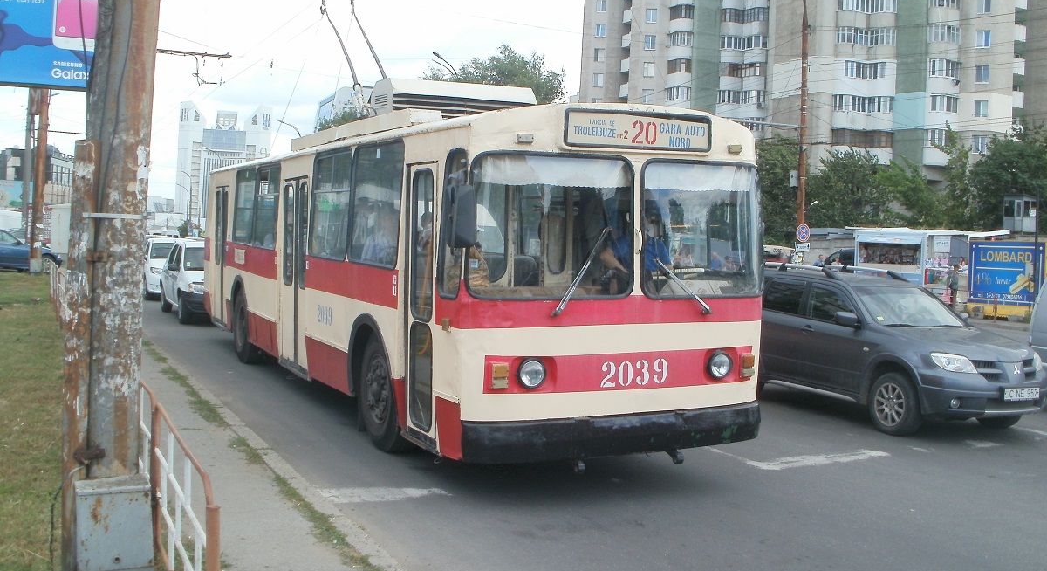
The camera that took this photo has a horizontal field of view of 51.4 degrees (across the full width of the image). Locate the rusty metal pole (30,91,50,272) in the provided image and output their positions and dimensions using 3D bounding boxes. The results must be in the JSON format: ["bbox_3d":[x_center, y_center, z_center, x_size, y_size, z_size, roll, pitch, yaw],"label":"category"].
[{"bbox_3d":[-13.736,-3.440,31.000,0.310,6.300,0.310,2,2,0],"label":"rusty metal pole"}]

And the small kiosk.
[{"bbox_3d":[16.826,-0.784,45.500,6.600,2.900,3.000,2,2,12],"label":"small kiosk"}]

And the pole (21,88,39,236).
[{"bbox_3d":[-20.844,-4.847,46.000,0.300,7.200,0.300,2,2,0],"label":"pole"}]

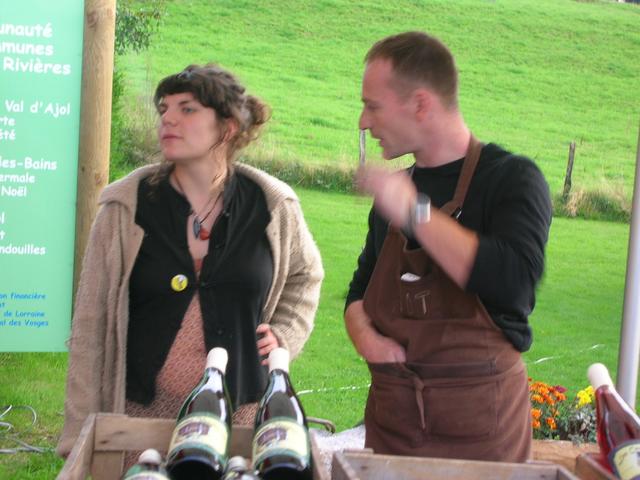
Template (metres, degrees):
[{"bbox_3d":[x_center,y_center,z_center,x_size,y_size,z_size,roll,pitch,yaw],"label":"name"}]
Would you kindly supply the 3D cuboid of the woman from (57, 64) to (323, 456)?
[{"bbox_3d":[-0.316,0.443,3.191,0.580,1.680,0.360,3,6,0],"label":"woman"}]

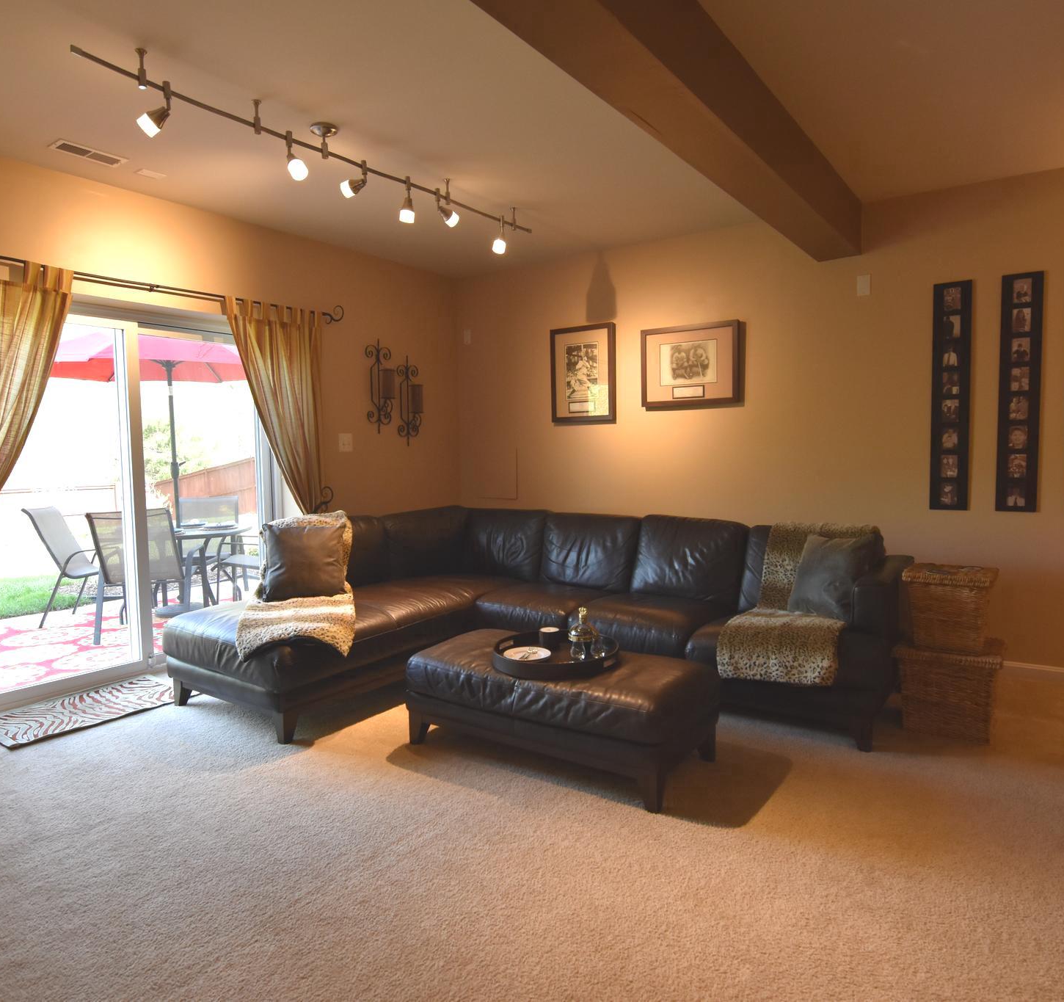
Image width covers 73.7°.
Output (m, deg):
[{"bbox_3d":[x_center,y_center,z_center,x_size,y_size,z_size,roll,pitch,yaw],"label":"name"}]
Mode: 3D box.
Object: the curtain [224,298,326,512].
[{"bbox_3d":[-1.450,-0.123,4.160,0.130,2.000,0.670,3,6,35],"label":"curtain"}]

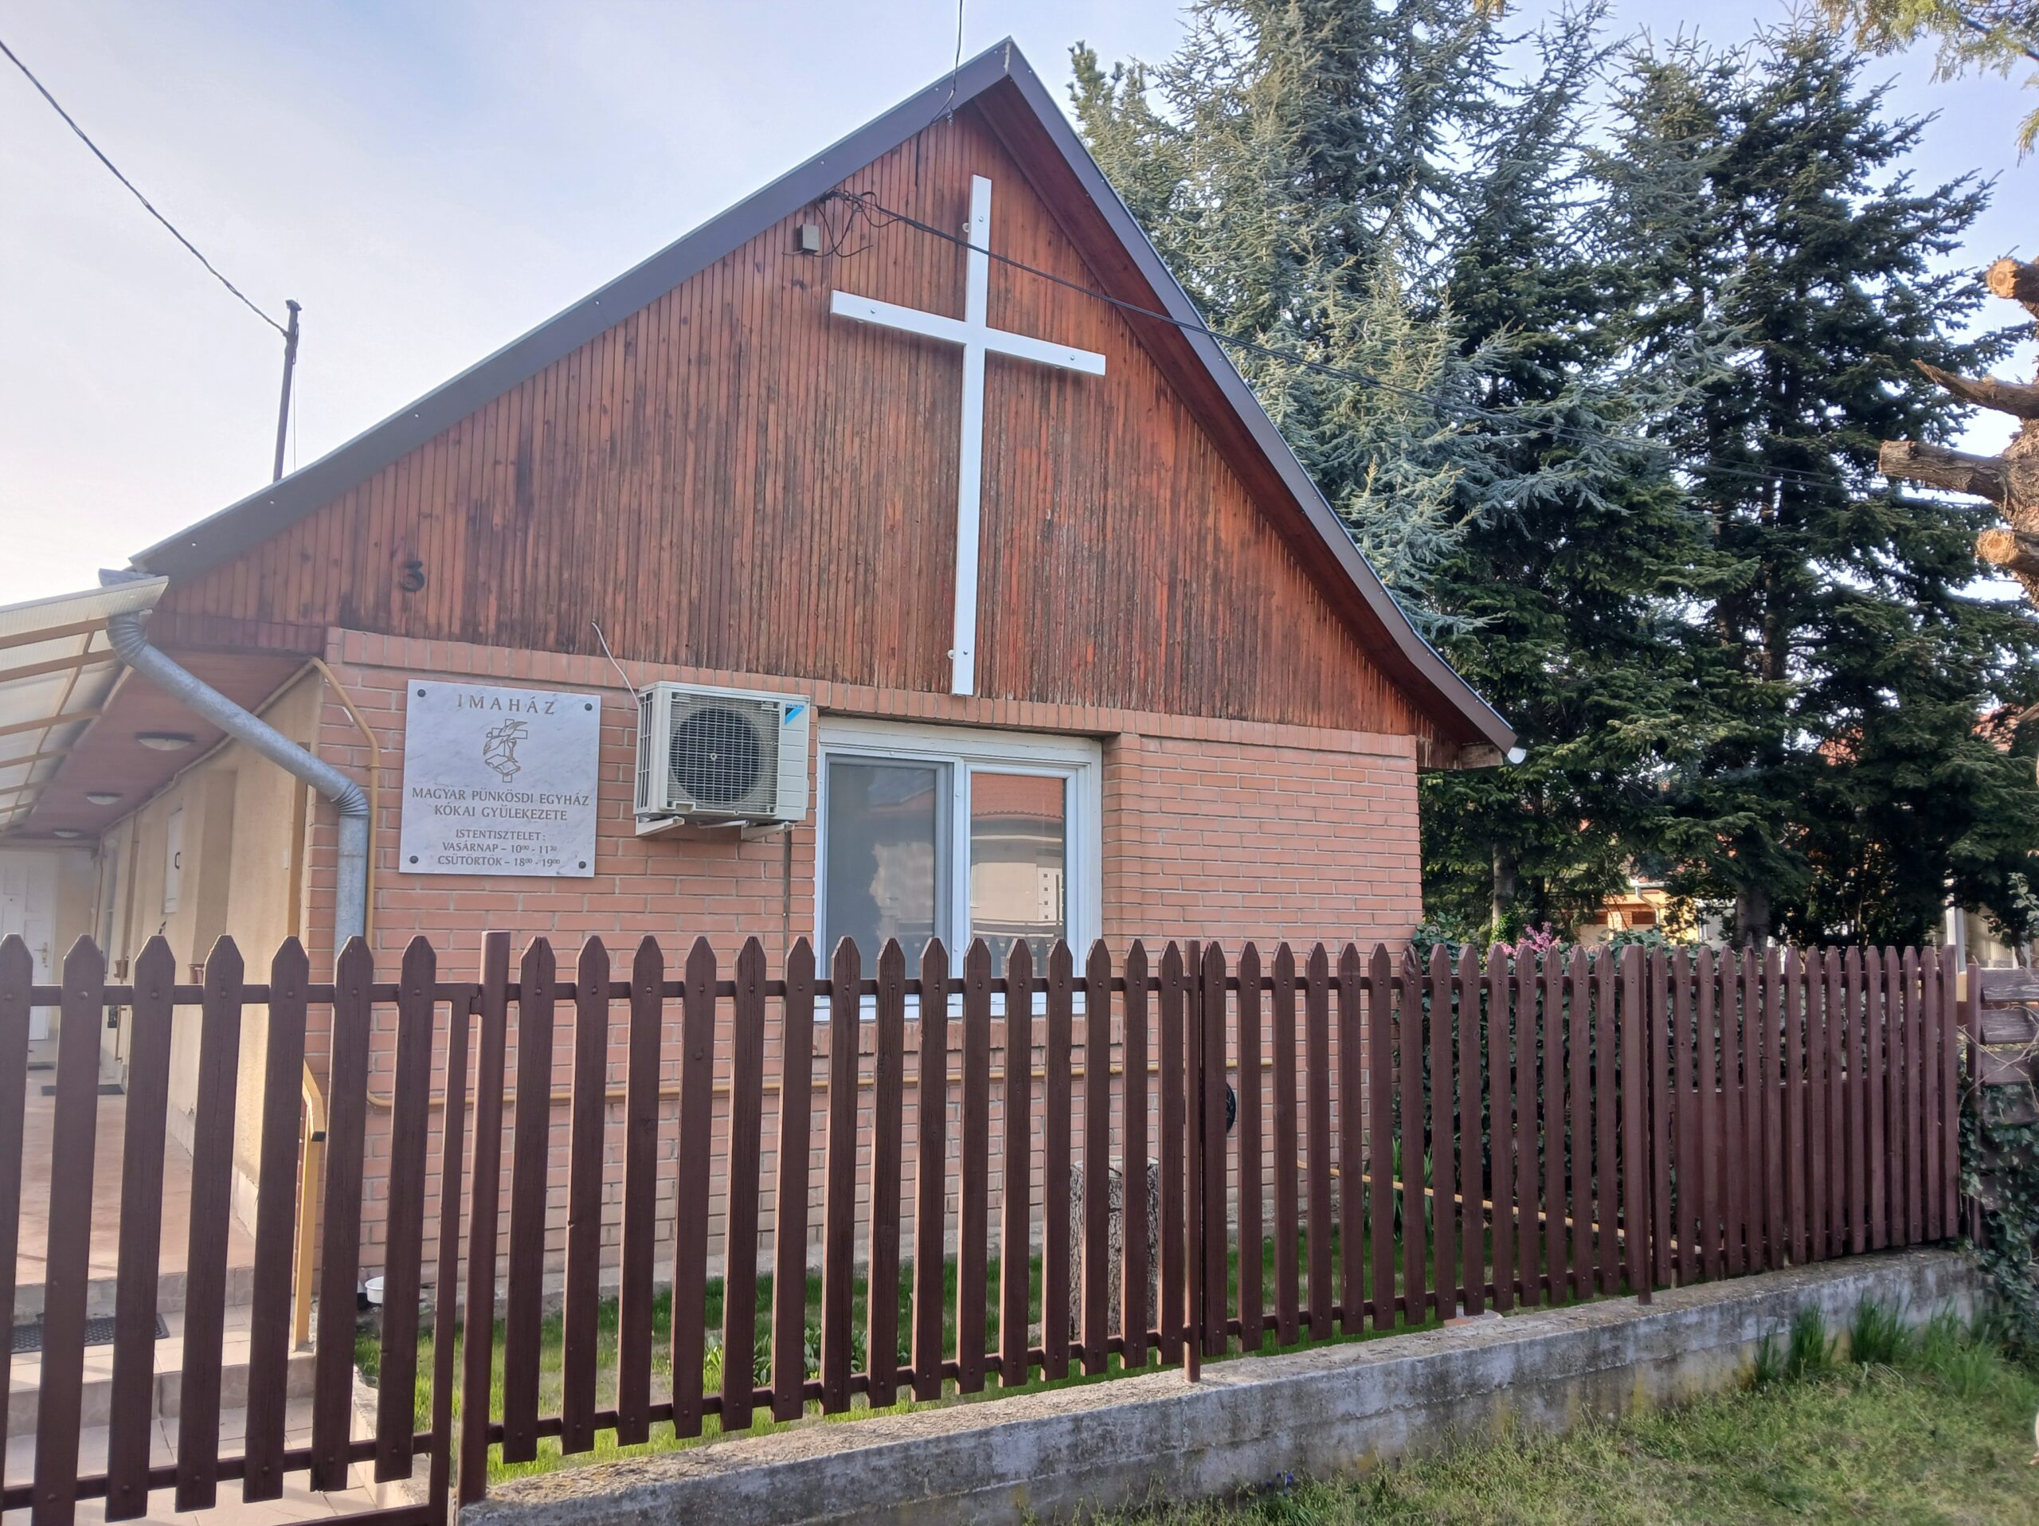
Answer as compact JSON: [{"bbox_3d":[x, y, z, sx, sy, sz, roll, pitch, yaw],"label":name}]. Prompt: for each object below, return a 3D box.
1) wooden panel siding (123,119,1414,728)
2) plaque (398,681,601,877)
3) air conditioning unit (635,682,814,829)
[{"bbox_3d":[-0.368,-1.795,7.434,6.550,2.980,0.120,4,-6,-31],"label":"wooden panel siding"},{"bbox_3d":[-2.087,0.076,6.190,0.760,0.760,0.040,4,-8,-31],"label":"plaque"},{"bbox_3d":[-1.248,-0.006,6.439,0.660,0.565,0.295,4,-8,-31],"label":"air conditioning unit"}]

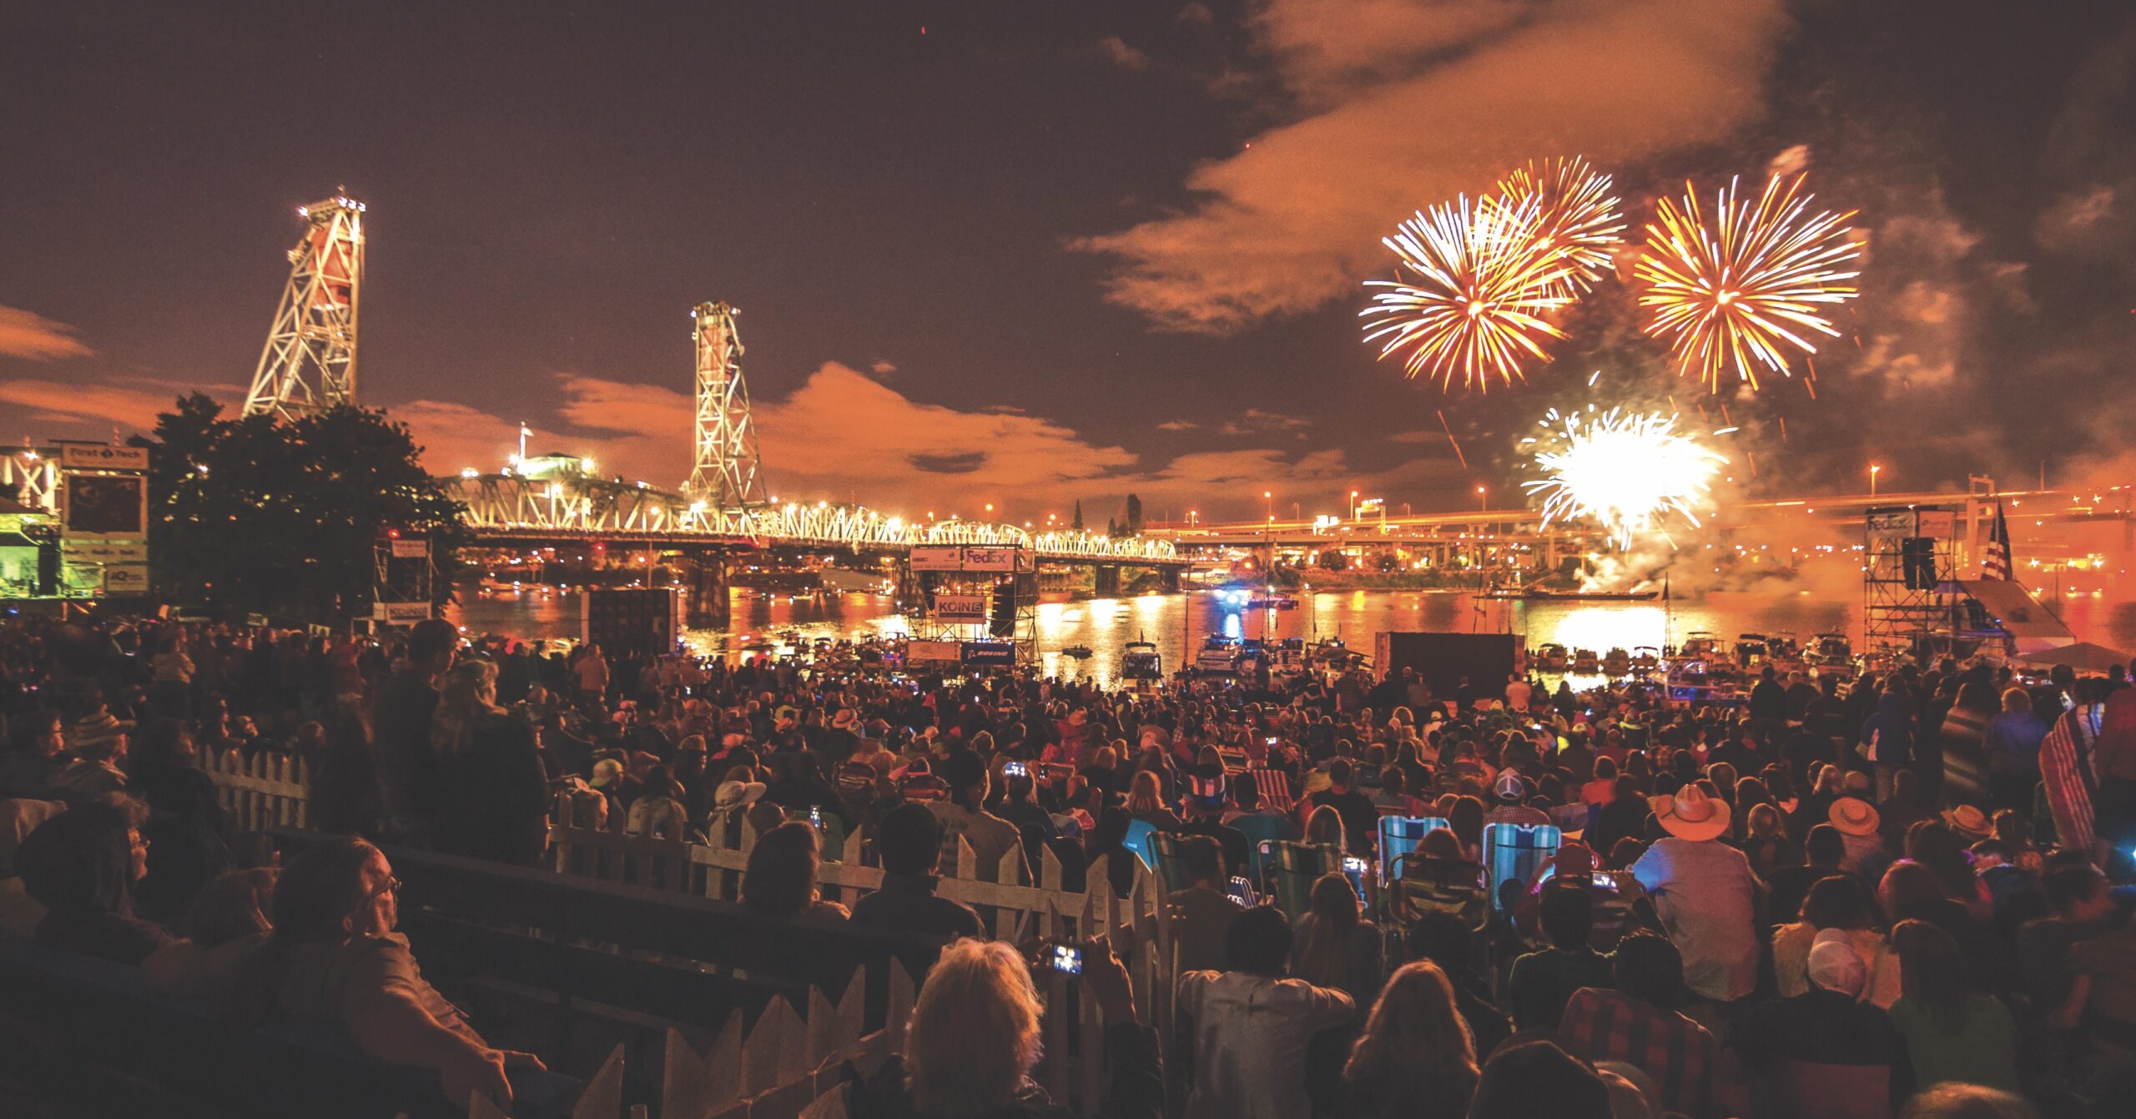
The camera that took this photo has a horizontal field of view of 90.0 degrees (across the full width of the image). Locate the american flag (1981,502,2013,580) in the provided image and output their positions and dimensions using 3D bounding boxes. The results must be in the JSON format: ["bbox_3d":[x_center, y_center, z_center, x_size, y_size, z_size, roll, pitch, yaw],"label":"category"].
[{"bbox_3d":[40.900,-0.700,47.000,1.200,3.500,0.500,-1,-1,35],"label":"american flag"}]

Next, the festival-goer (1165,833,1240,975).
[{"bbox_3d":[0.670,1.830,5.070,0.520,1.150,0.800,0,-1,18],"label":"festival-goer"}]

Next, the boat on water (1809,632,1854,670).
[{"bbox_3d":[64.500,8.000,91.000,2.900,3.700,8.500,0,-1,23],"label":"boat on water"}]

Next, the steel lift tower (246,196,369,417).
[{"bbox_3d":[-118.300,-32.300,163.500,9.500,50.000,14.000,0,-1,30],"label":"steel lift tower"}]

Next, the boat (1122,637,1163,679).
[{"bbox_3d":[5.800,7.800,81.000,2.900,3.900,8.500,0,-1,4],"label":"boat"}]

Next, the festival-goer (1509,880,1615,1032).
[{"bbox_3d":[1.860,1.620,4.050,0.460,0.920,0.700,0,-1,16],"label":"festival-goer"}]

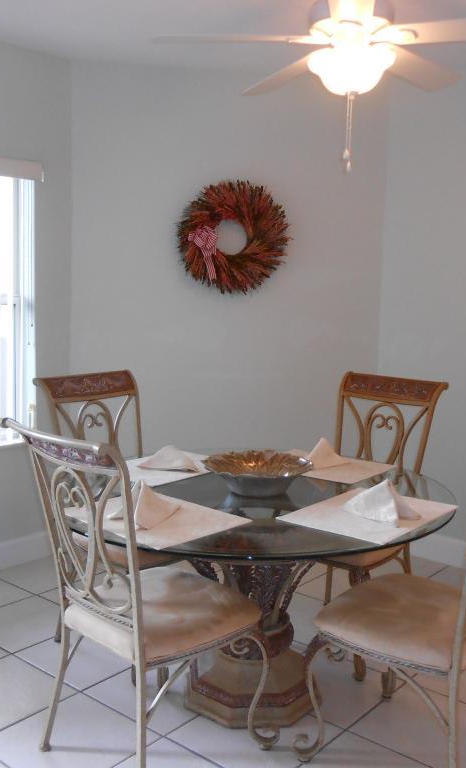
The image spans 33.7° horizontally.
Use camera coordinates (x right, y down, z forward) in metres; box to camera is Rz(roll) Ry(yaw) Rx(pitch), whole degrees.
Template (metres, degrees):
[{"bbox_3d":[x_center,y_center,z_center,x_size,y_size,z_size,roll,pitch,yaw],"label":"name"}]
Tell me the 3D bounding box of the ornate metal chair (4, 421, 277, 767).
[{"bbox_3d":[-0.263,0.592,2.222,0.515,1.030,0.645,7,9,43],"label":"ornate metal chair"}]

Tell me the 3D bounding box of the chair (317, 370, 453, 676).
[{"bbox_3d":[0.474,0.504,3.065,0.515,1.030,0.645,7,9,41],"label":"chair"}]

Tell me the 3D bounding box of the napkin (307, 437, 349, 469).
[{"bbox_3d":[0.346,0.261,2.965,0.160,0.100,0.210,7,9,41],"label":"napkin"}]

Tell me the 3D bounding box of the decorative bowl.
[{"bbox_3d":[0.085,0.304,2.561,0.375,0.100,0.375,1,7,0],"label":"decorative bowl"}]

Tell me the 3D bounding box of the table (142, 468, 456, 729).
[{"bbox_3d":[0.050,0.706,2.621,1.350,0.720,1.350,1,7,0],"label":"table"}]

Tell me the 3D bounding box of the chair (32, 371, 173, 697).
[{"bbox_3d":[-0.391,0.498,3.001,0.645,1.030,0.515,7,9,42],"label":"chair"}]

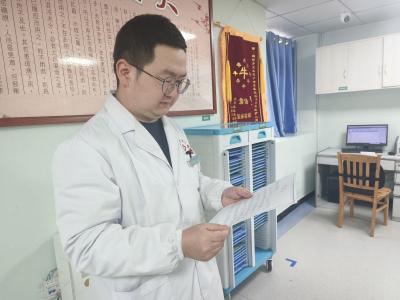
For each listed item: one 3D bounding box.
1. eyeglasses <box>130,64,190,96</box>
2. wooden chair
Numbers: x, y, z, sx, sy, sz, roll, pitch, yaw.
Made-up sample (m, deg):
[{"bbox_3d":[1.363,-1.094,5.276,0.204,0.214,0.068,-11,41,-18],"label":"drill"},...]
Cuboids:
[{"bbox_3d":[-0.114,-0.194,0.690,0.142,0.048,0.143,30,22,13],"label":"eyeglasses"},{"bbox_3d":[1.874,0.463,3.044,0.460,0.870,0.425,-10,10,-38],"label":"wooden chair"}]

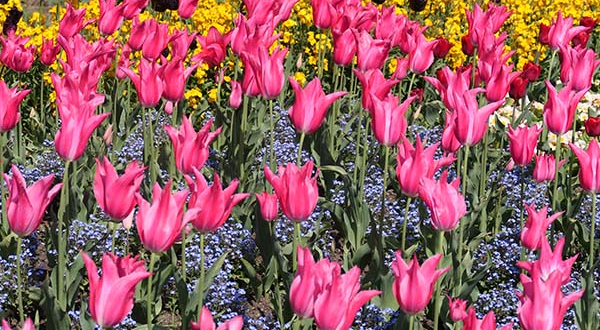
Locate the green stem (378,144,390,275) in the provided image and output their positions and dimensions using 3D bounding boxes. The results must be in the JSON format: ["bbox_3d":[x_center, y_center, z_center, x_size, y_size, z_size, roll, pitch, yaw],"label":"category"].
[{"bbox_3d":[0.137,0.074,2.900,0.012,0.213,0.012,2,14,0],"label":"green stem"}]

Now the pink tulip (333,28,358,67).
[{"bbox_3d":[0.096,-0.250,3.800,0.053,0.078,0.053,0,16,0],"label":"pink tulip"}]

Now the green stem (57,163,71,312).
[{"bbox_3d":[-0.371,0.114,2.800,0.015,0.252,0.015,0,16,0],"label":"green stem"}]

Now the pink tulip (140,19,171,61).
[{"bbox_3d":[-0.301,-0.262,3.720,0.061,0.085,0.058,6,14,0],"label":"pink tulip"}]

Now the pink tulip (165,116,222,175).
[{"bbox_3d":[-0.175,-0.032,2.930,0.095,0.090,0.081,0,16,0],"label":"pink tulip"}]

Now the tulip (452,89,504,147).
[{"bbox_3d":[0.280,-0.074,2.800,0.079,0.086,0.075,6,14,0],"label":"tulip"}]

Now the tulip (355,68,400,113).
[{"bbox_3d":[0.137,-0.134,3.200,0.076,0.074,0.073,6,14,0],"label":"tulip"}]

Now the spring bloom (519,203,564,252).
[{"bbox_3d":[0.358,0.093,2.650,0.060,0.065,0.057,7,13,0],"label":"spring bloom"}]

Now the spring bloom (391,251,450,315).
[{"bbox_3d":[0.163,0.159,2.420,0.079,0.082,0.075,3,14,0],"label":"spring bloom"}]

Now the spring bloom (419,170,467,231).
[{"bbox_3d":[0.206,0.051,2.580,0.067,0.083,0.064,-6,14,0],"label":"spring bloom"}]

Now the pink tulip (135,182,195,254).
[{"bbox_3d":[-0.179,0.071,2.360,0.077,0.091,0.073,5,14,0],"label":"pink tulip"}]

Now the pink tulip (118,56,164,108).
[{"bbox_3d":[-0.298,-0.157,3.360,0.087,0.089,0.082,0,16,0],"label":"pink tulip"}]

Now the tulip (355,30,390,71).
[{"bbox_3d":[0.153,-0.243,3.780,0.076,0.087,0.072,0,16,0],"label":"tulip"}]

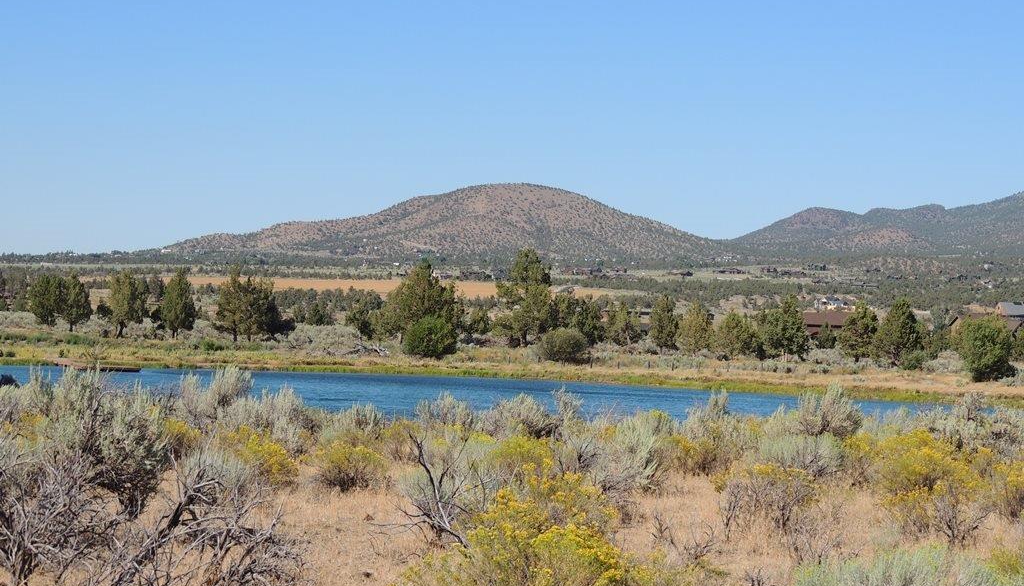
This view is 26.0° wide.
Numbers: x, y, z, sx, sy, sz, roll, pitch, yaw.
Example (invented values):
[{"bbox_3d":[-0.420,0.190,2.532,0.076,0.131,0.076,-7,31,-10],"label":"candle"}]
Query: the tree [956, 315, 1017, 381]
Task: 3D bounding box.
[{"bbox_3d":[34.256,3.966,160.000,4.250,4.830,4.250,0,1,0],"label":"tree"}]

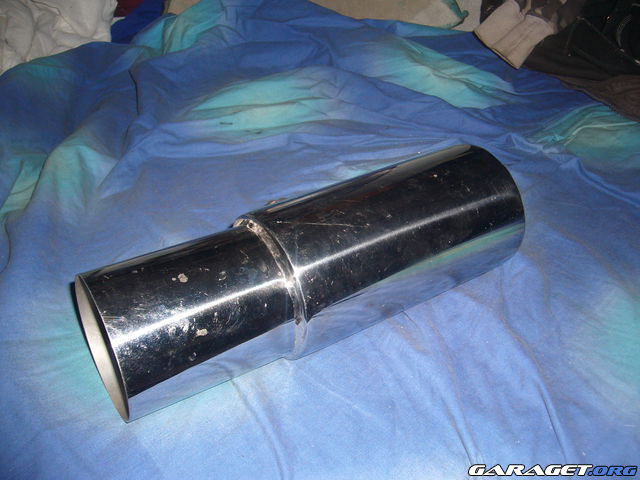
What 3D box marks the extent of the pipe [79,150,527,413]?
[{"bbox_3d":[-0.003,0.022,0.506,0.339,0.117,0.117,-20,38,-28],"label":"pipe"}]

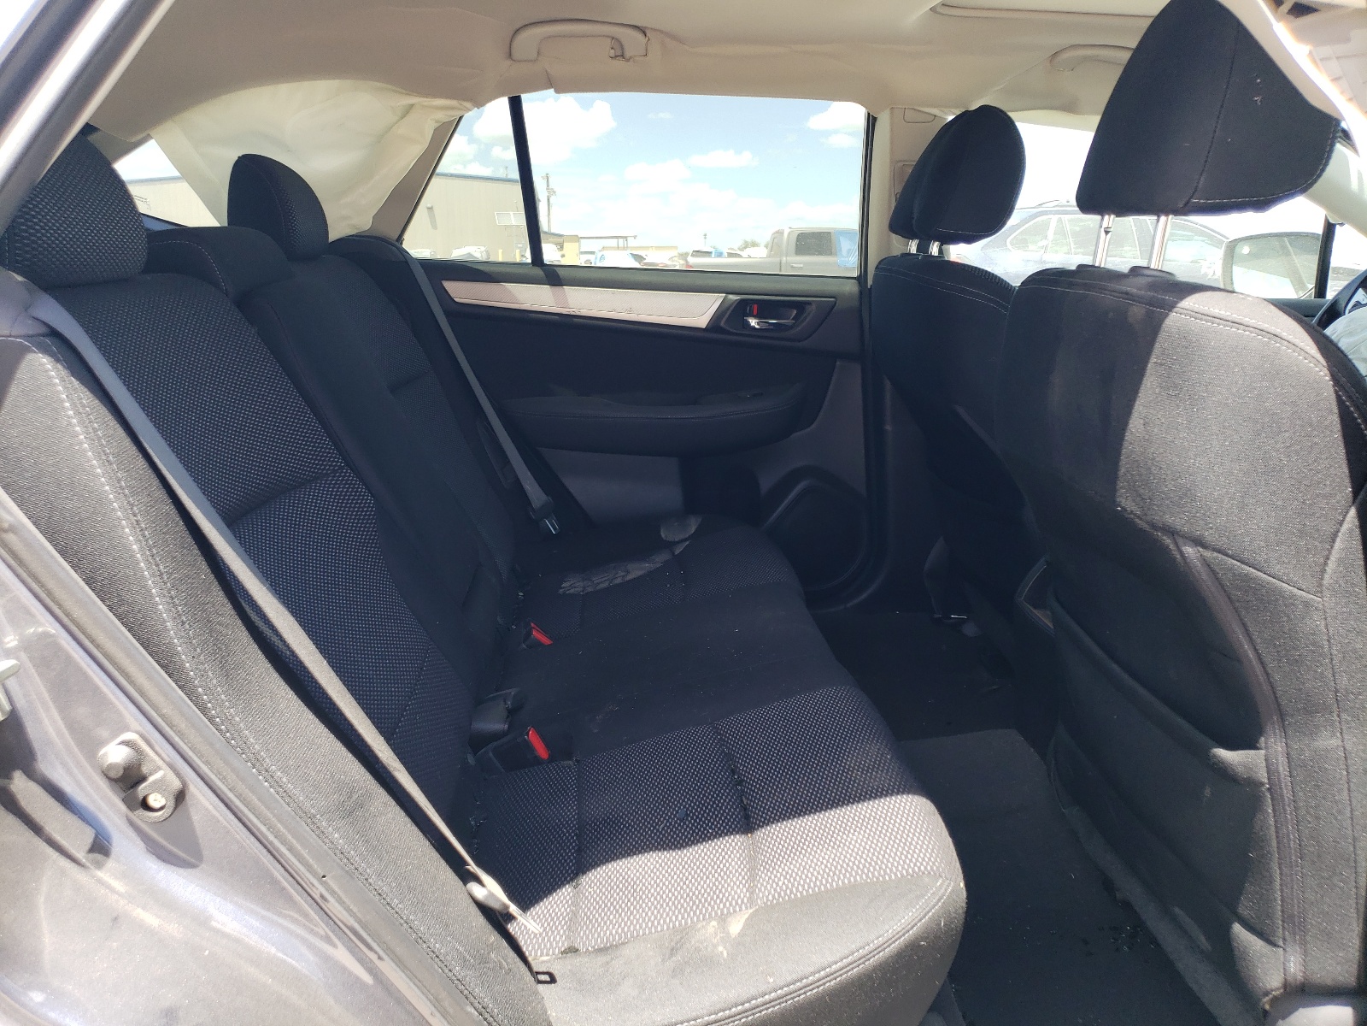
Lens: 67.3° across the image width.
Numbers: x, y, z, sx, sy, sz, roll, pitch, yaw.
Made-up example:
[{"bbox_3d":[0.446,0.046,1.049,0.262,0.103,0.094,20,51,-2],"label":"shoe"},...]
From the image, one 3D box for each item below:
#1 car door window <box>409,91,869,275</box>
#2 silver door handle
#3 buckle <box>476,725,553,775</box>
[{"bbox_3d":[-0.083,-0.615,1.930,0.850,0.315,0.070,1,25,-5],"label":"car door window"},{"bbox_3d":[0.174,-0.381,2.050,0.103,0.026,0.024,0,15,-5],"label":"silver door handle"},{"bbox_3d":[-0.213,0.297,1.290,0.078,0.042,0.028,-20,12,7],"label":"buckle"}]

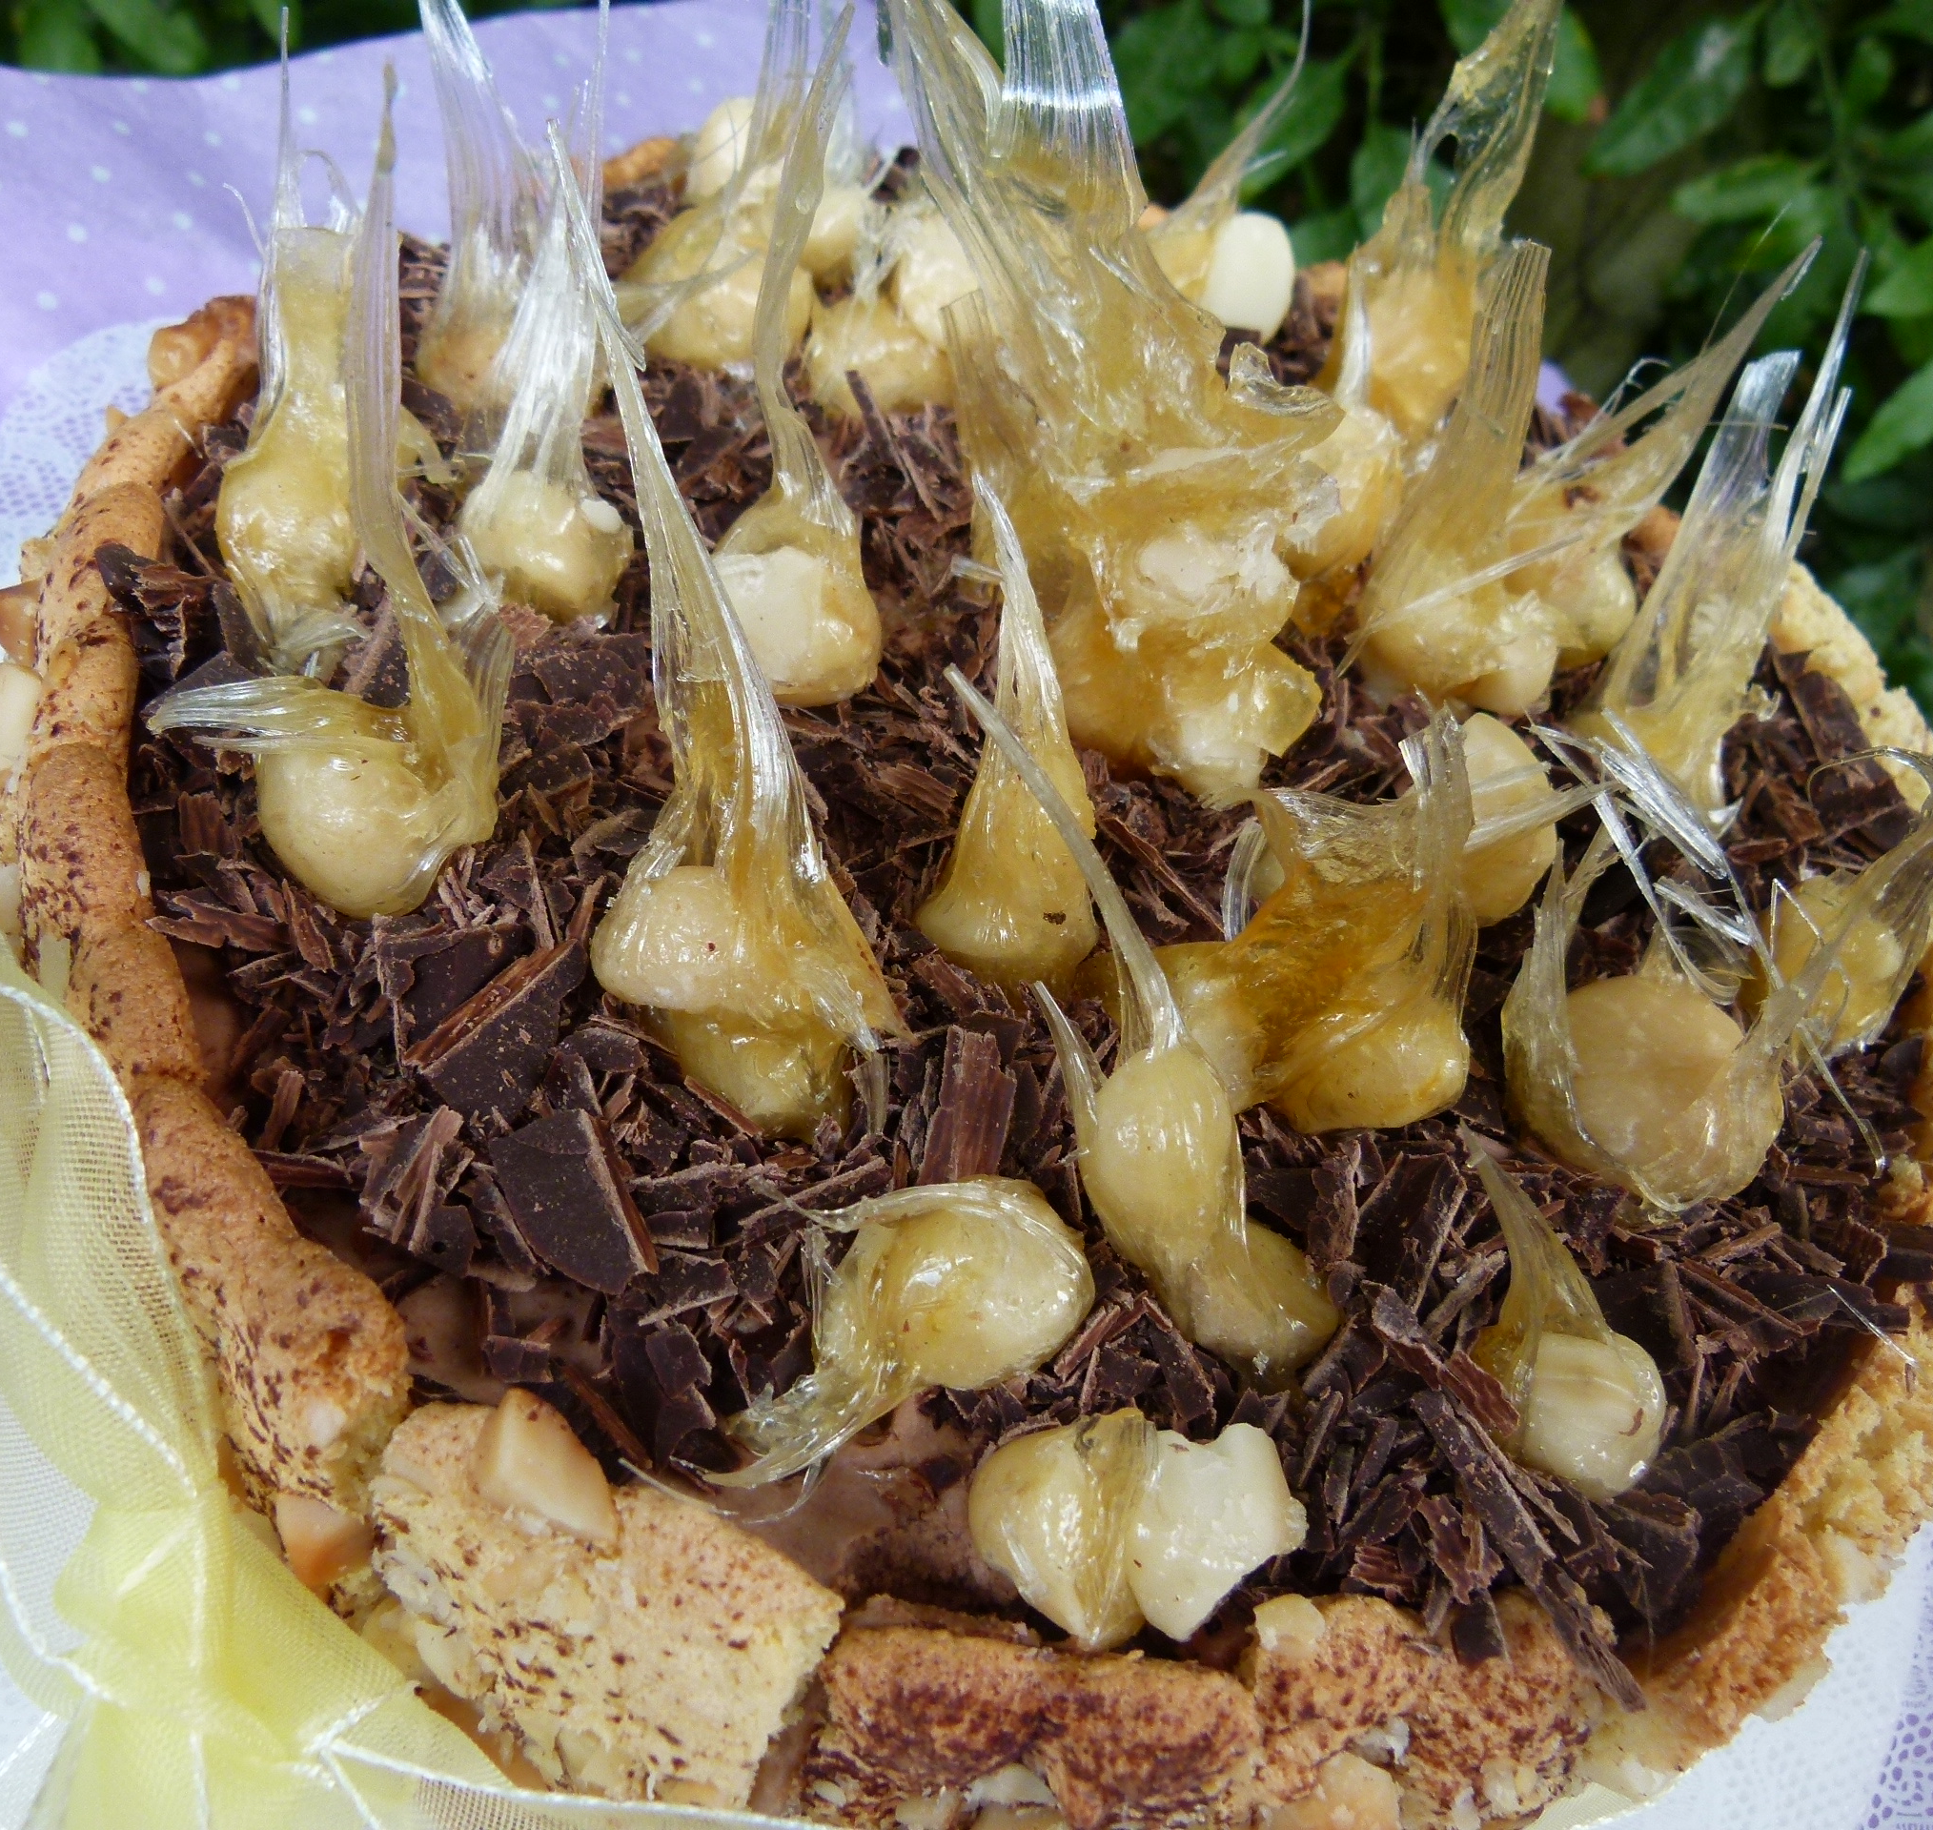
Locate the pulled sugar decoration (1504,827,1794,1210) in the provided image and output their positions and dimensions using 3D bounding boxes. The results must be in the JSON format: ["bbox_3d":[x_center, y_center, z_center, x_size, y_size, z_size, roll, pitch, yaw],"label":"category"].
[{"bbox_3d":[0.071,0.011,0.179,0.029,0.040,0.027,5,51,22],"label":"pulled sugar decoration"}]

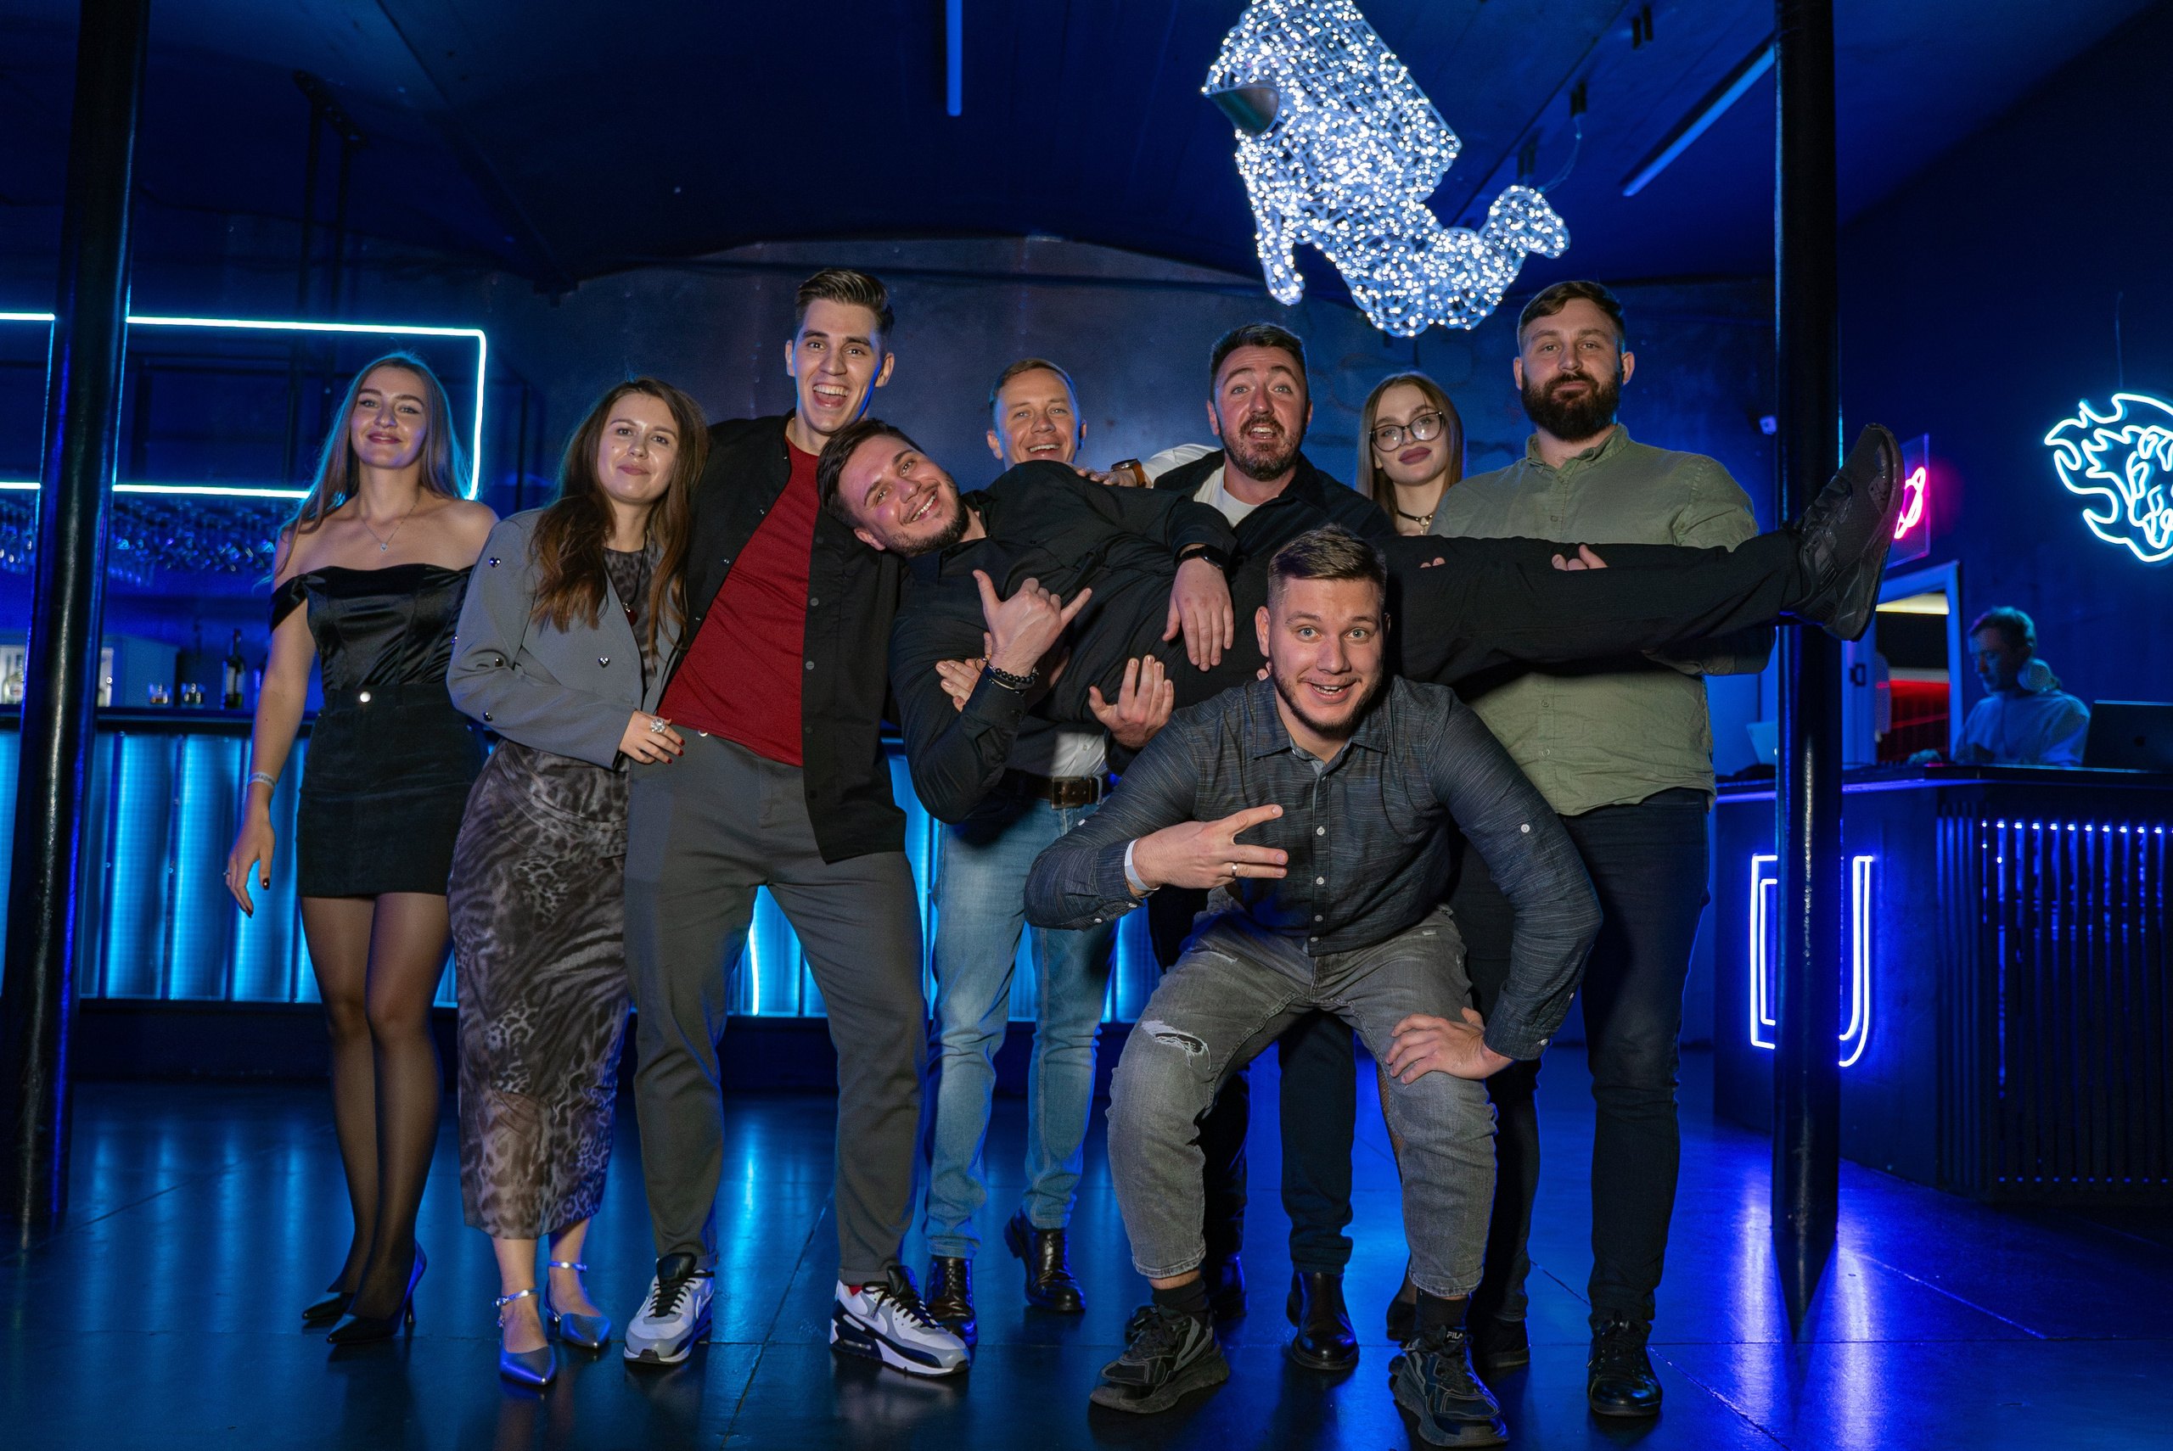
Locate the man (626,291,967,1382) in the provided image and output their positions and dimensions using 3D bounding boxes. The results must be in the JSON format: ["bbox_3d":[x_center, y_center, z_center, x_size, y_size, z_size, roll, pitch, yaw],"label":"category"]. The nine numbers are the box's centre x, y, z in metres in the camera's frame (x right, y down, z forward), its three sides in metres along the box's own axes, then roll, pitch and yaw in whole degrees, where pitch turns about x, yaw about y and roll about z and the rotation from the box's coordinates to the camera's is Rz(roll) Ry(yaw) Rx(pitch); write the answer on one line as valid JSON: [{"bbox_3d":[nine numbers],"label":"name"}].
[{"bbox_3d":[-0.518,0.127,3.173,0.640,1.900,0.420,2,-4,-11],"label":"man"}]

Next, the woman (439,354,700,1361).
[{"bbox_3d":[-0.880,0.227,3.103,0.480,1.670,0.380,3,-5,-23],"label":"woman"}]

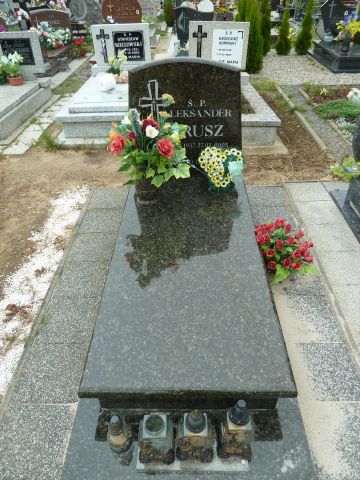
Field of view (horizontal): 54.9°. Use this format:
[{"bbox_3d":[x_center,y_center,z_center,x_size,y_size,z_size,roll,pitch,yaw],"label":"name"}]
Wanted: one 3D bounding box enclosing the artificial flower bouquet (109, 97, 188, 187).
[{"bbox_3d":[-0.179,-0.625,2.172,0.460,0.490,0.400,0,40,1],"label":"artificial flower bouquet"}]

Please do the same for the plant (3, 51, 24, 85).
[{"bbox_3d":[-2.120,-2.166,4.420,0.250,0.380,0.240,0,39,0],"label":"plant"}]

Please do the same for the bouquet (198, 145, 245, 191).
[{"bbox_3d":[0.260,-0.455,2.283,0.295,0.320,0.130,0,38,0],"label":"bouquet"}]

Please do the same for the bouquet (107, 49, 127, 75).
[{"bbox_3d":[-0.825,-2.345,4.610,0.240,0.330,0.230,0,39,0],"label":"bouquet"}]

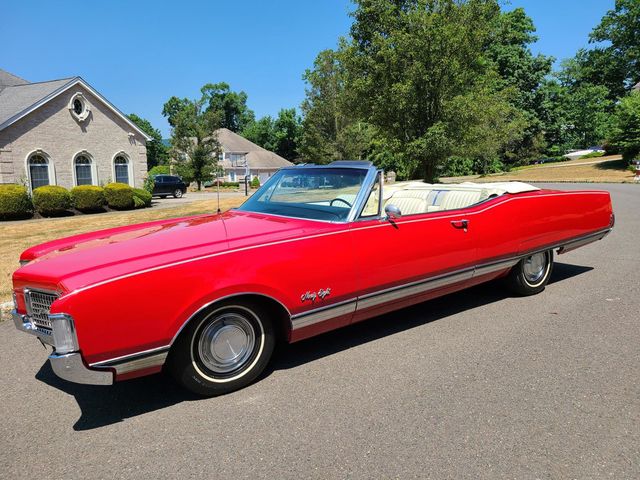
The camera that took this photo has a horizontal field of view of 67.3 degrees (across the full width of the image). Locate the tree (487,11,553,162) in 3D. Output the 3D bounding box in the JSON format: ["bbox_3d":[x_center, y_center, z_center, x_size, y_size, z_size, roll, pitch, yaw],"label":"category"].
[{"bbox_3d":[21.473,-16.659,52.000,8.000,17.000,8.000,-1,8,0],"label":"tree"}]

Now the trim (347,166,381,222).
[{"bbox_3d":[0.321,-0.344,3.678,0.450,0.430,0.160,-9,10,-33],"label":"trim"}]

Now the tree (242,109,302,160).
[{"bbox_3d":[-7.510,-15.257,76.000,9.500,11.500,9.500,-2,9,0],"label":"tree"}]

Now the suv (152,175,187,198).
[{"bbox_3d":[-11.759,-3.787,34.235,1.880,1.700,4.700,5,10,35],"label":"suv"}]

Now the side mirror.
[{"bbox_3d":[0.500,-0.190,3.327,0.090,0.110,0.135,-9,11,-34],"label":"side mirror"}]

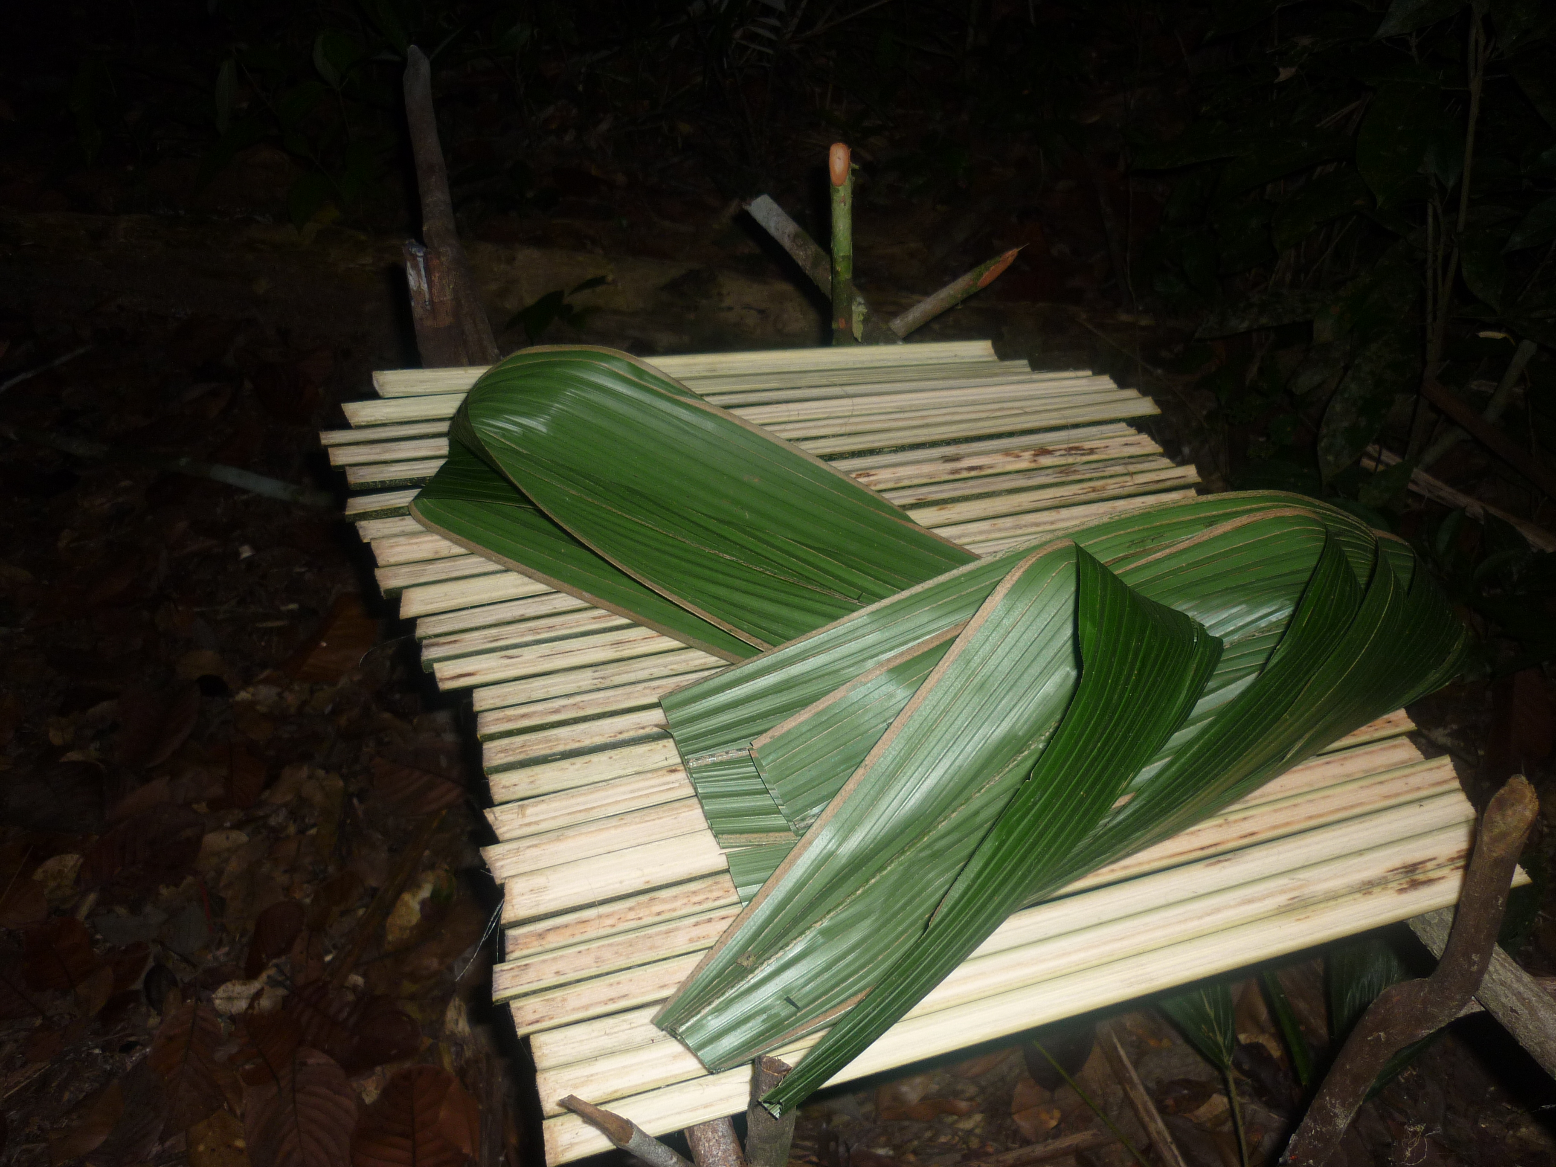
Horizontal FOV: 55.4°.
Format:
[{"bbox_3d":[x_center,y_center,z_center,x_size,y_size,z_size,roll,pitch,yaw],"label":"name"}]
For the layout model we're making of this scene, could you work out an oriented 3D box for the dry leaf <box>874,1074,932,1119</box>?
[{"bbox_3d":[0.130,0.521,1.502,0.065,0.018,0.045,-5,40,-8],"label":"dry leaf"}]

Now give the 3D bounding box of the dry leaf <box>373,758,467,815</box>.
[{"bbox_3d":[-0.454,0.255,1.794,0.130,0.020,0.071,14,42,14],"label":"dry leaf"}]

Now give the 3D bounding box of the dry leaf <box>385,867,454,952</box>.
[{"bbox_3d":[-0.402,0.367,1.664,0.051,0.018,0.126,15,42,15],"label":"dry leaf"}]

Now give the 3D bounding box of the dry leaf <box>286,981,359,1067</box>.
[{"bbox_3d":[-0.479,0.461,1.548,0.126,0.018,0.069,28,46,27],"label":"dry leaf"}]

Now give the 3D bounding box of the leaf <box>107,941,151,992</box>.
[{"bbox_3d":[-0.775,0.458,1.770,0.051,0.020,0.073,10,36,9],"label":"leaf"}]

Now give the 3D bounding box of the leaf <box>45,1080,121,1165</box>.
[{"bbox_3d":[-0.748,0.580,1.602,0.056,0.020,0.109,12,36,12],"label":"leaf"}]

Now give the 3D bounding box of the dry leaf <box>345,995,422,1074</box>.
[{"bbox_3d":[-0.454,0.519,1.709,0.085,0.025,0.093,-13,39,-21],"label":"dry leaf"}]

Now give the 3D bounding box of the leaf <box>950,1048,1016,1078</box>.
[{"bbox_3d":[0.237,0.557,1.719,0.088,0.020,0.034,-13,39,-22],"label":"leaf"}]

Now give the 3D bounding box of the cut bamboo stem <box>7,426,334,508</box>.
[{"bbox_3d":[-0.935,-0.179,2.290,0.596,0.026,0.026,12,41,11],"label":"cut bamboo stem"}]

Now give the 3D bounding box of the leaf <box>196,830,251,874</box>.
[{"bbox_3d":[-0.647,0.311,1.722,0.067,0.015,0.071,-28,48,-31],"label":"leaf"}]

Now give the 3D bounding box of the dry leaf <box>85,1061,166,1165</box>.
[{"bbox_3d":[-0.708,0.577,1.610,0.073,0.020,0.130,7,36,5],"label":"dry leaf"}]

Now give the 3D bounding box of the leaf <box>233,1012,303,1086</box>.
[{"bbox_3d":[-0.581,0.528,1.689,0.069,0.020,0.113,-21,42,-30],"label":"leaf"}]

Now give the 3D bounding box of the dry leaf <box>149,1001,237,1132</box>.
[{"bbox_3d":[-0.655,0.541,1.660,0.088,0.025,0.180,-4,36,-10],"label":"dry leaf"}]

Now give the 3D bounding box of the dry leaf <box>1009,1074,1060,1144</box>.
[{"bbox_3d":[0.259,0.528,1.501,0.055,0.015,0.071,-12,42,-16],"label":"dry leaf"}]

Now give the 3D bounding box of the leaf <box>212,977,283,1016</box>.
[{"bbox_3d":[-0.621,0.486,1.744,0.086,0.020,0.052,-1,36,-7],"label":"leaf"}]

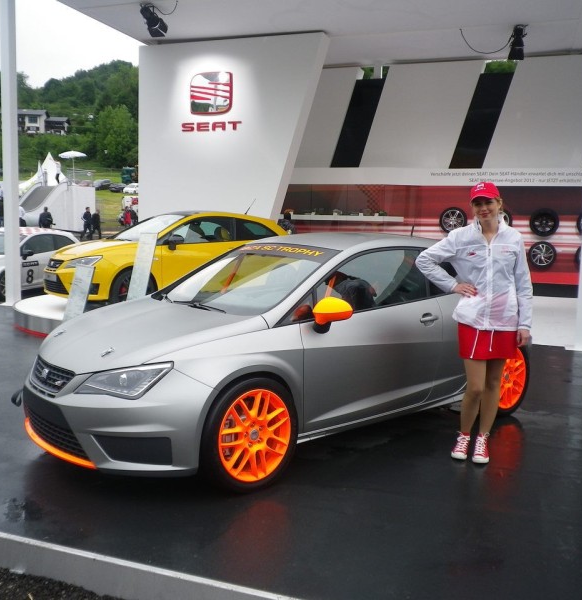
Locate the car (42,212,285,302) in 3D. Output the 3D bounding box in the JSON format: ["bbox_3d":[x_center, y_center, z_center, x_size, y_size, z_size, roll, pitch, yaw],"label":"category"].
[{"bbox_3d":[-1.567,-0.640,9.802,4.029,1.440,1.750,-3,7,-36],"label":"car"}]

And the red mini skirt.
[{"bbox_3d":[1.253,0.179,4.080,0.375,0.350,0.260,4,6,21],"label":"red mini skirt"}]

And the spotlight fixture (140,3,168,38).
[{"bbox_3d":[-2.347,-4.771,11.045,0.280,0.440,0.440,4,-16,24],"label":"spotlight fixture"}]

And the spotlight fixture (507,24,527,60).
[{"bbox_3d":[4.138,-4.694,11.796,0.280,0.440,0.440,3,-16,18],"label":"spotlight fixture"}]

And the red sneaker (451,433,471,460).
[{"bbox_3d":[1.107,0.919,4.165,0.100,0.132,0.270,4,6,23],"label":"red sneaker"}]

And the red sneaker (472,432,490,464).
[{"bbox_3d":[1.216,0.928,4.105,0.100,0.132,0.270,3,6,19],"label":"red sneaker"}]

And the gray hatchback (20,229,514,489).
[{"bbox_3d":[0.172,0.197,4.785,4.029,1.400,1.760,-4,8,-40],"label":"gray hatchback"}]

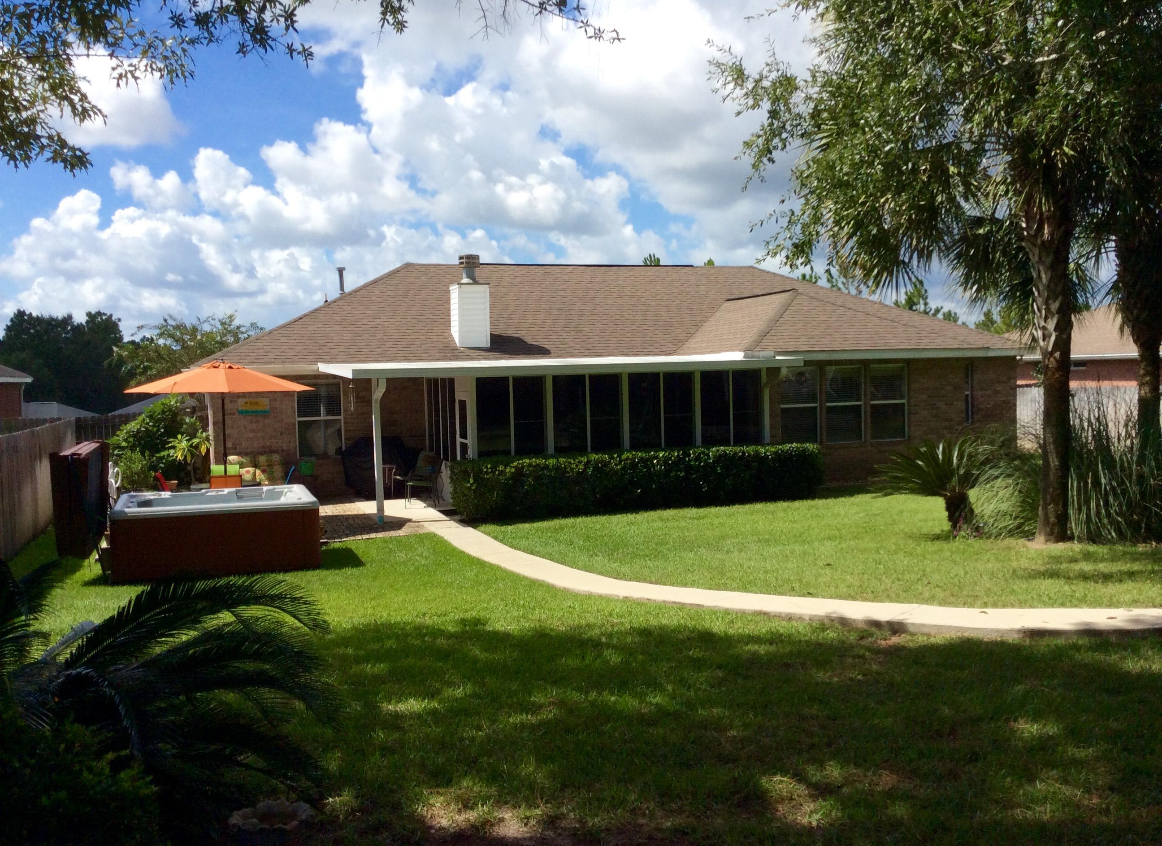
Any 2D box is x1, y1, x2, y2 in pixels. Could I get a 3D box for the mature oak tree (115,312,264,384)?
[{"bbox_3d":[-12.962,-1.347,36.107,5.500,4.717,5.400,-2,3,-19],"label":"mature oak tree"}]

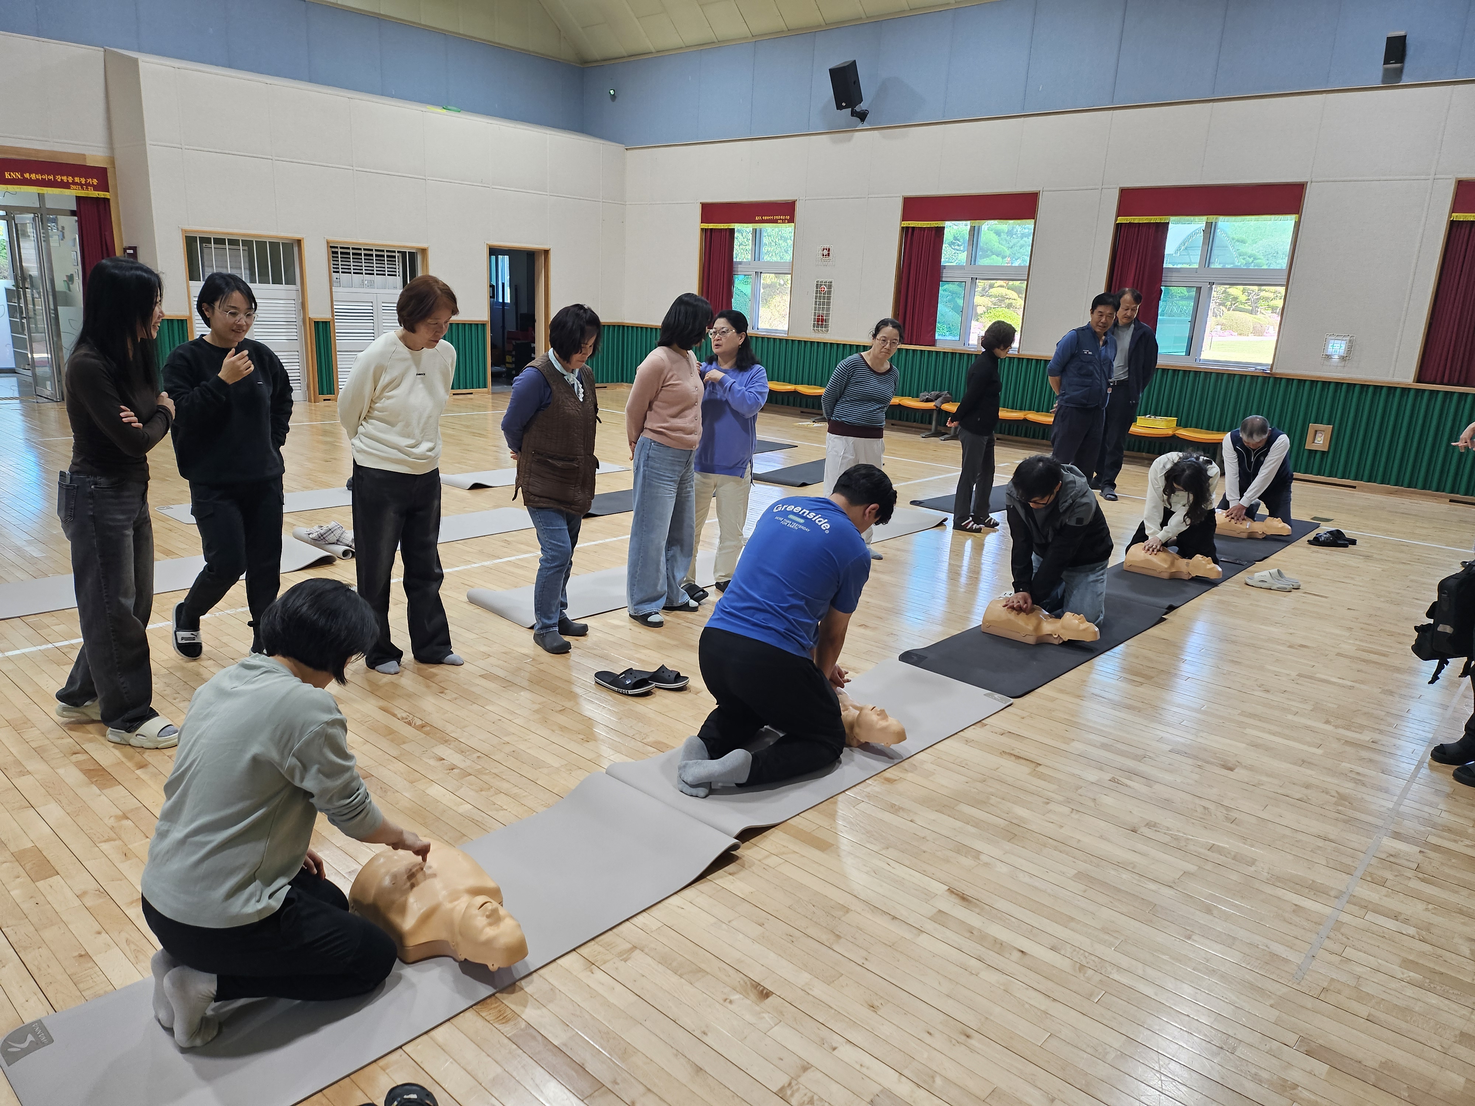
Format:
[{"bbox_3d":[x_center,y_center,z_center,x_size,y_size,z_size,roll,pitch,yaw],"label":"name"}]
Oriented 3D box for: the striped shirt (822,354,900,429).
[{"bbox_3d":[0.757,-0.975,6.340,0.420,0.525,0.260,-5,16,-27],"label":"striped shirt"}]

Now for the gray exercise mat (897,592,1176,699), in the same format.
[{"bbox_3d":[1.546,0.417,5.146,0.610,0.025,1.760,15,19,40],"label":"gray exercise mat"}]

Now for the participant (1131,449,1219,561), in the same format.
[{"bbox_3d":[2.927,-0.301,6.719,0.550,0.770,0.800,11,16,29],"label":"participant"}]

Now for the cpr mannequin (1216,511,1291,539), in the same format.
[{"bbox_3d":[3.906,-0.209,7.721,0.545,0.170,0.320,14,18,38],"label":"cpr mannequin"}]

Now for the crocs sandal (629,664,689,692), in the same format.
[{"bbox_3d":[-0.332,0.512,4.315,0.266,0.076,0.105,6,14,11],"label":"crocs sandal"}]

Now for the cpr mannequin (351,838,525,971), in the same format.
[{"bbox_3d":[-0.714,0.885,2.601,0.560,0.185,0.310,13,18,34],"label":"cpr mannequin"}]

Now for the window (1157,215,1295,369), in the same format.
[{"bbox_3d":[4.848,-2.864,10.804,1.760,1.730,0.150,15,19,40],"label":"window"}]

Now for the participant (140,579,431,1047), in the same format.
[{"bbox_3d":[-1.003,0.551,2.327,0.670,0.960,0.460,-11,20,-43],"label":"participant"}]

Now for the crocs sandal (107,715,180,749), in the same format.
[{"bbox_3d":[-2.038,0.612,3.565,0.272,0.095,0.110,3,14,0],"label":"crocs sandal"}]

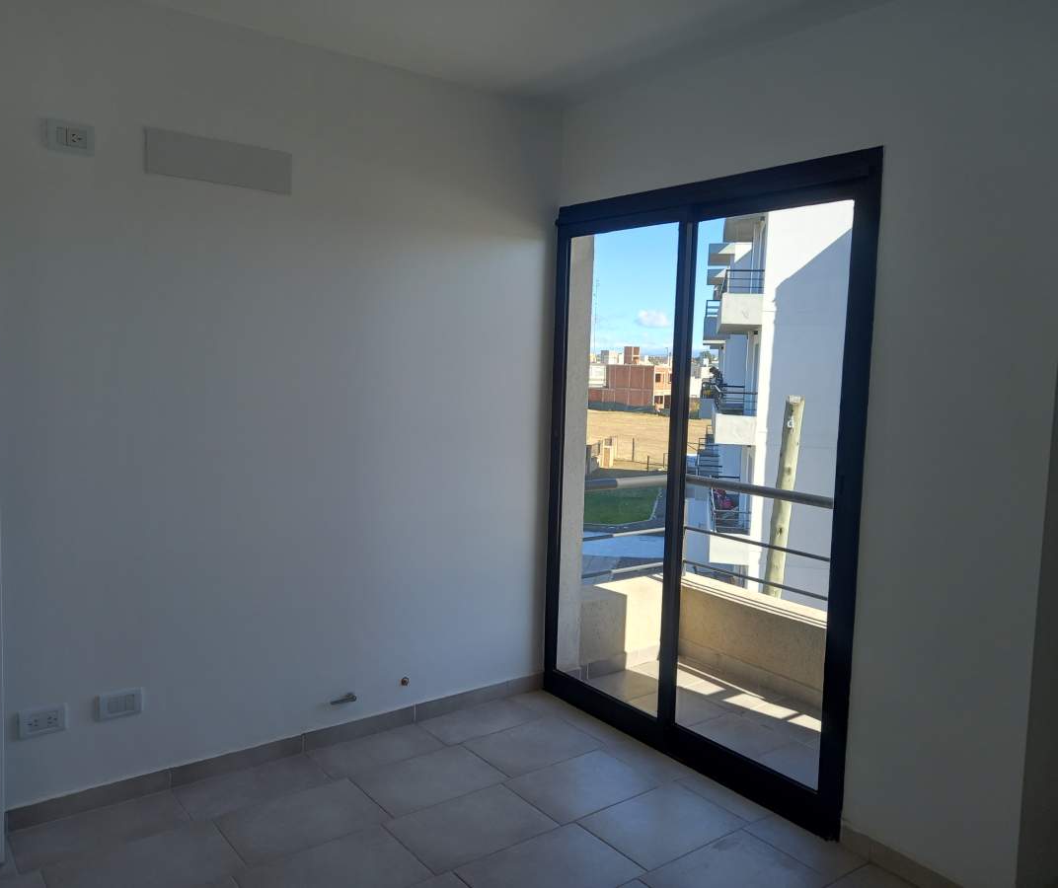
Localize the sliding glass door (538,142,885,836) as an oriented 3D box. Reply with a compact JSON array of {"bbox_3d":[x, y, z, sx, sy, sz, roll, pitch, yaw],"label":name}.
[{"bbox_3d":[0.569,0.118,3.106,0.090,2.062,1.433,-3,7,-38],"label":"sliding glass door"}]

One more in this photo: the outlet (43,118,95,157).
[{"bbox_3d":[-1.322,-0.882,2.465,0.124,0.083,0.014,-3,7,-38],"label":"outlet"}]

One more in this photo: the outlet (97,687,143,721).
[{"bbox_3d":[-1.285,0.814,2.686,0.124,0.083,0.014,-3,7,-38],"label":"outlet"}]

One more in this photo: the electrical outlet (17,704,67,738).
[{"bbox_3d":[-1.455,0.825,2.556,0.124,0.083,0.014,-3,7,-38],"label":"electrical outlet"}]

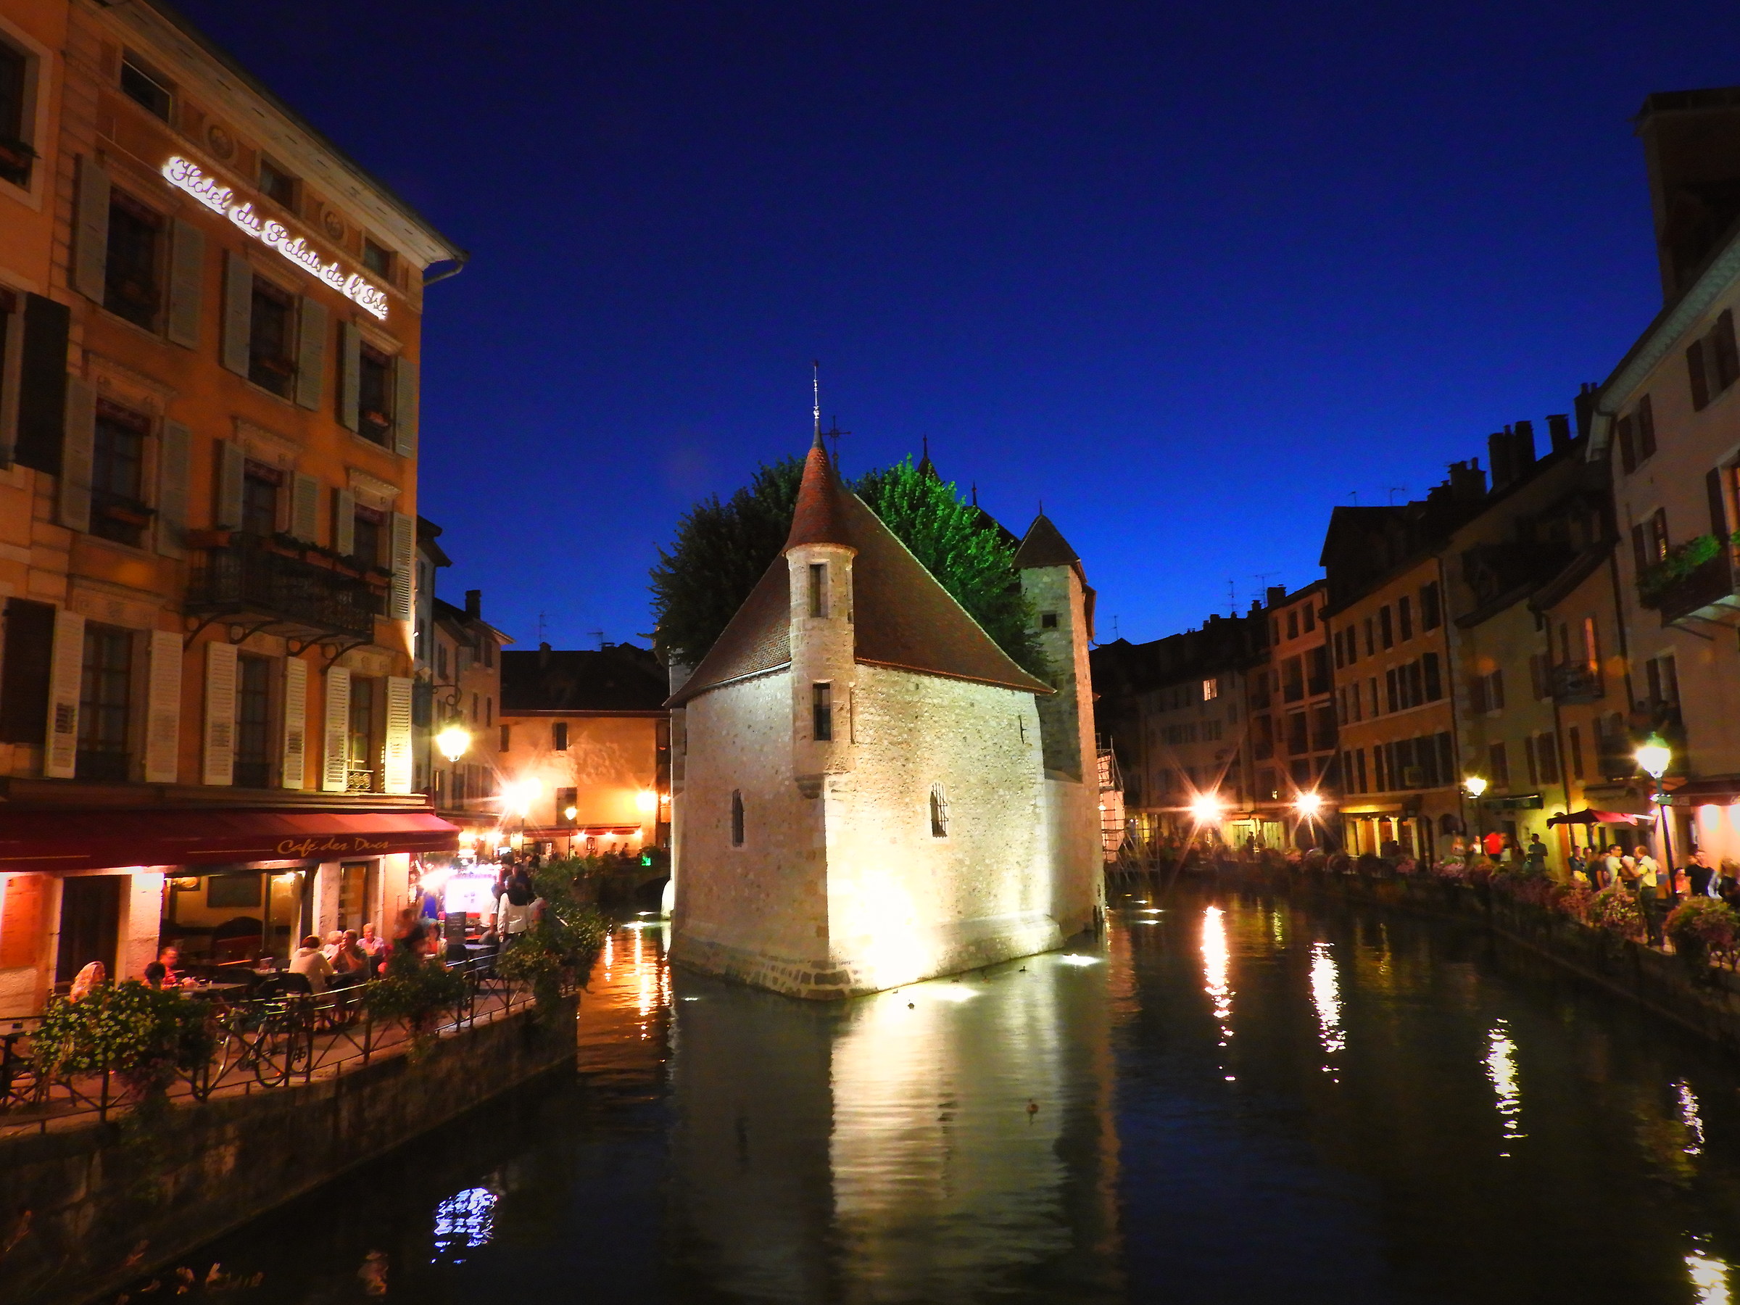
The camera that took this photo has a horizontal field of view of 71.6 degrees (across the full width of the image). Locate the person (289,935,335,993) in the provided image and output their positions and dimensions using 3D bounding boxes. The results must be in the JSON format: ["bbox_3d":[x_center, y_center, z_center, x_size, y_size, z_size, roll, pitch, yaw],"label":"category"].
[{"bbox_3d":[-7.811,4.674,17.205,0.550,1.300,0.750,-8,-10,36],"label":"person"}]

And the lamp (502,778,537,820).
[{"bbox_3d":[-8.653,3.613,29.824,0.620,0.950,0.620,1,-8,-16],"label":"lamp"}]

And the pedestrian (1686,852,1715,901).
[{"bbox_3d":[14.005,4.210,20.282,0.450,1.700,0.520,4,-10,-36],"label":"pedestrian"}]

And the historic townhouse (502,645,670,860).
[{"bbox_3d":[-16.909,5.714,64.005,10.262,12.800,10.000,2,-9,-27],"label":"historic townhouse"}]

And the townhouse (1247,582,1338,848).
[{"bbox_3d":[26.908,3.355,62.309,11.000,14.300,13.829,-2,-8,2],"label":"townhouse"}]

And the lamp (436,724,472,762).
[{"bbox_3d":[-7.608,1.551,22.030,0.600,0.850,0.600,1,-8,-19],"label":"lamp"}]

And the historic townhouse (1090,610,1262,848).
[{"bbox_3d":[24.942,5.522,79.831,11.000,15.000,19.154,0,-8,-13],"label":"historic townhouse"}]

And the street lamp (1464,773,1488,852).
[{"bbox_3d":[17.177,5.088,34.051,0.550,3.599,0.550,-6,-9,27],"label":"street lamp"}]

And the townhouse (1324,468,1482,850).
[{"bbox_3d":[26.067,0.107,48.712,11.000,17.000,13.588,-2,-8,4],"label":"townhouse"}]

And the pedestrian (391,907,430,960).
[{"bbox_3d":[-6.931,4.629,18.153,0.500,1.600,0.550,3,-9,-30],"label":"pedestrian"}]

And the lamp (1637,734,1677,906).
[{"bbox_3d":[13.671,3.252,20.691,0.580,3.731,0.580,-7,-10,33],"label":"lamp"}]

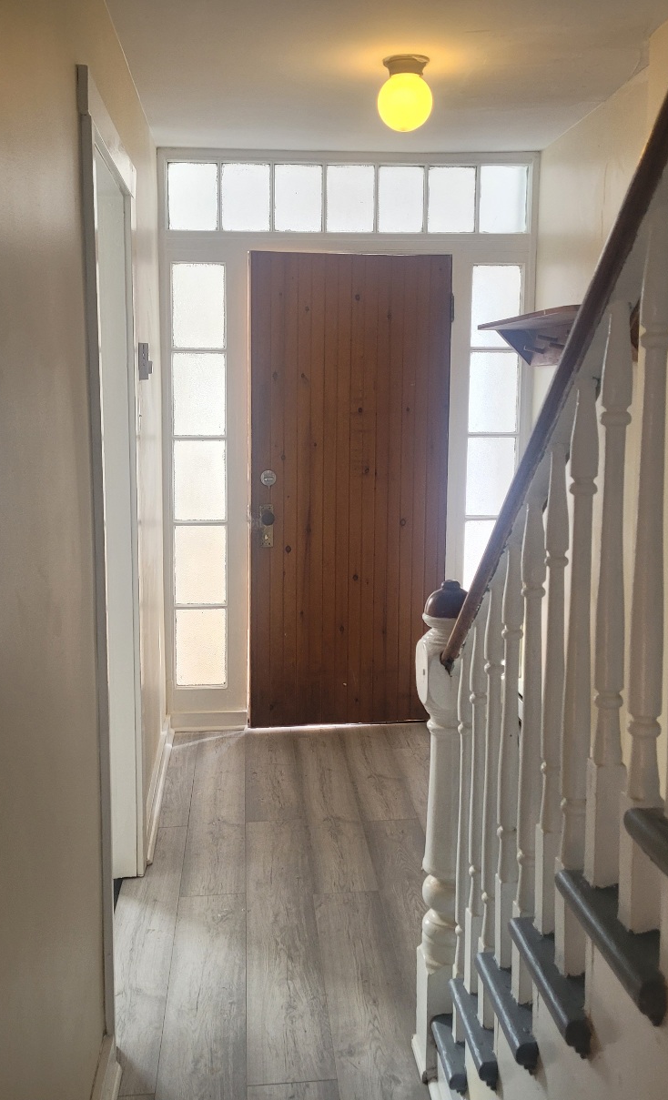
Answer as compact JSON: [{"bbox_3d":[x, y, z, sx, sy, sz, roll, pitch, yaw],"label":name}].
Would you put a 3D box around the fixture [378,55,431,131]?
[{"bbox_3d":[0.204,-1.300,3.151,0.156,0.200,0.156,0,8,-4],"label":"fixture"}]

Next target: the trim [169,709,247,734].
[{"bbox_3d":[-0.525,0.730,4.661,0.335,0.086,0.025,0,8,-4],"label":"trim"}]

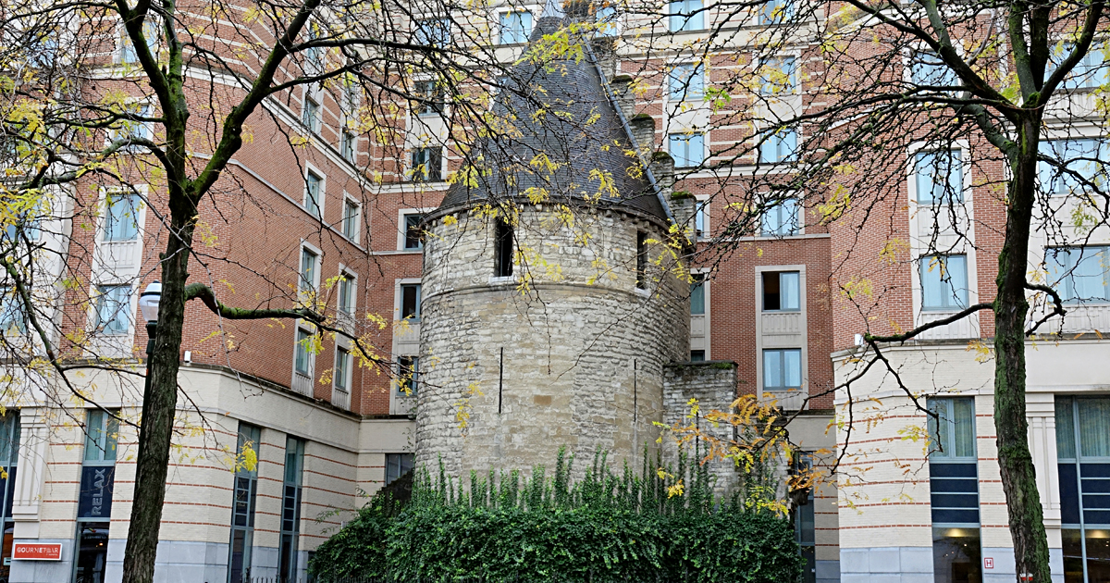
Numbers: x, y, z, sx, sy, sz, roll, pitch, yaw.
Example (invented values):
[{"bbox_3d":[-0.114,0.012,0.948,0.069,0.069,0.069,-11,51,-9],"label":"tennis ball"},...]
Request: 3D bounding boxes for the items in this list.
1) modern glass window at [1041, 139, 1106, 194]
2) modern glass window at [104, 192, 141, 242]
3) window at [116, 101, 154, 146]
[{"bbox_3d":[13.519,-3.237,32.708,1.873,1.478,0.150,-2,-14,13],"label":"modern glass window"},{"bbox_3d":[-13.477,-2.336,39.424,1.171,1.556,0.150,-2,-14,13],"label":"modern glass window"},{"bbox_3d":[-13.421,-5.197,40.098,1.125,1.526,0.150,-2,-14,13],"label":"window"}]

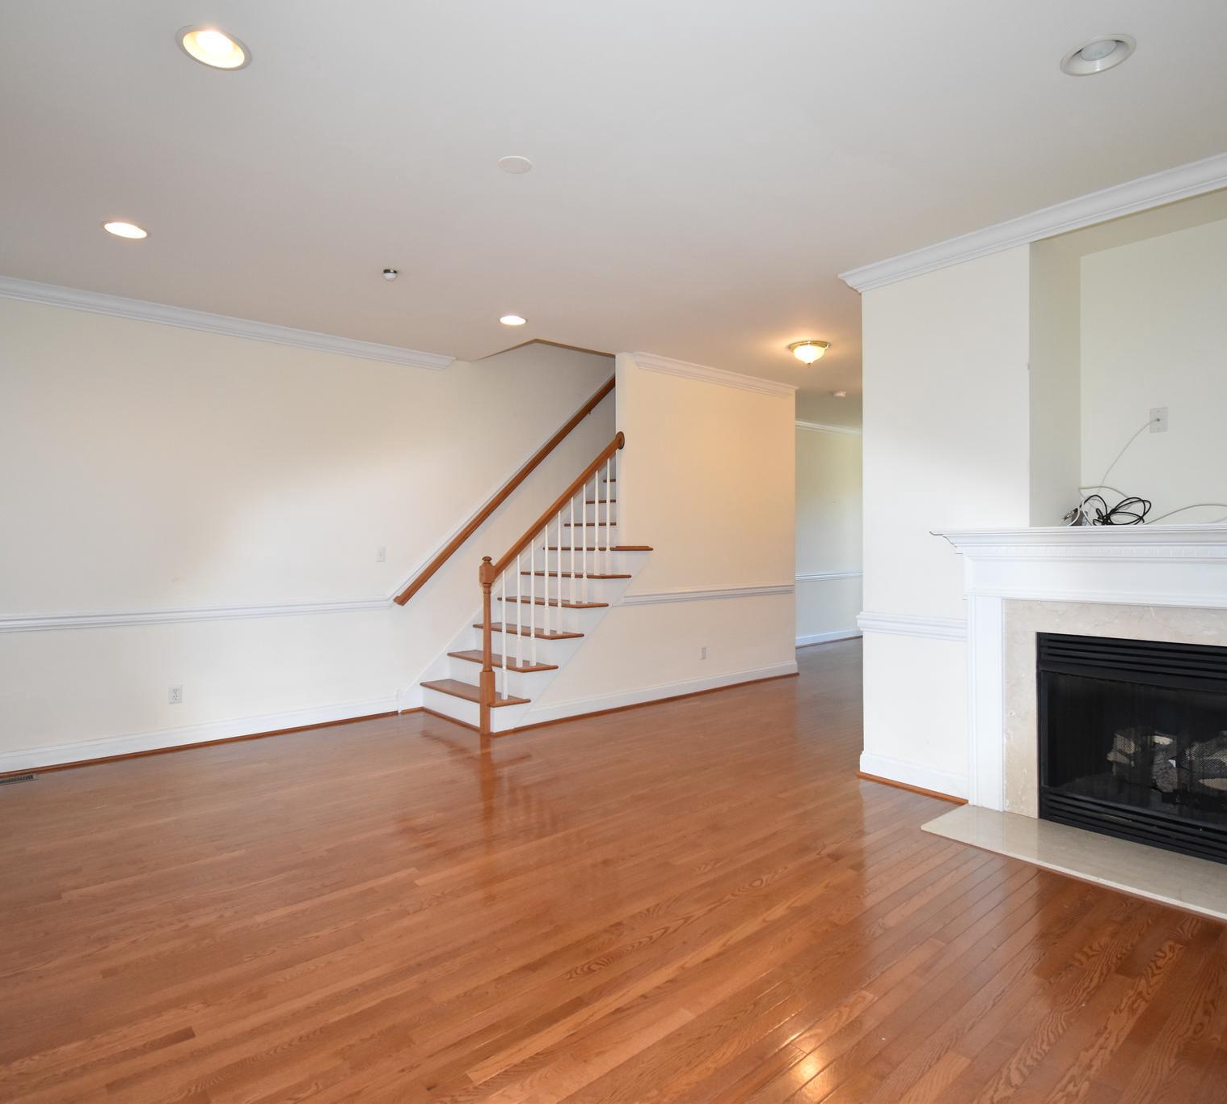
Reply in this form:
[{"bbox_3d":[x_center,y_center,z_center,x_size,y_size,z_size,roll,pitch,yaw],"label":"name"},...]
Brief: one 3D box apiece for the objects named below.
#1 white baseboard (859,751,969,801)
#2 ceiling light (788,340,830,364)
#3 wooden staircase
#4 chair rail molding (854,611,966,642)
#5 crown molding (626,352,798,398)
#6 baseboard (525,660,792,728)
[{"bbox_3d":[1.567,1.164,3.623,0.025,0.116,0.565,-1,1,-44],"label":"white baseboard"},{"bbox_3d":[1.446,-1.461,5.098,0.315,0.159,0.315,0,1,0],"label":"ceiling light"},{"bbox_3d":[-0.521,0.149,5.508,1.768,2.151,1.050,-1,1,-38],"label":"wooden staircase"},{"bbox_3d":[1.552,0.391,3.619,0.040,0.109,0.572,-1,1,-44],"label":"chair rail molding"},{"bbox_3d":[0.927,-1.498,5.960,2.092,0.102,0.086,-1,1,-38],"label":"crown molding"},{"bbox_3d":[0.552,1.143,5.730,3.126,0.116,0.025,-1,1,-38],"label":"baseboard"}]

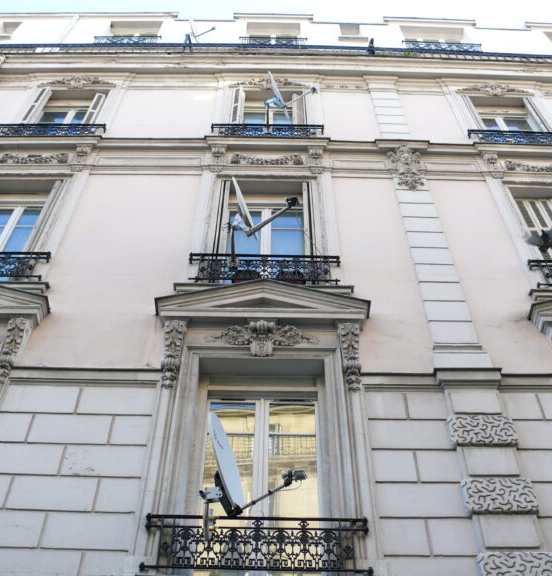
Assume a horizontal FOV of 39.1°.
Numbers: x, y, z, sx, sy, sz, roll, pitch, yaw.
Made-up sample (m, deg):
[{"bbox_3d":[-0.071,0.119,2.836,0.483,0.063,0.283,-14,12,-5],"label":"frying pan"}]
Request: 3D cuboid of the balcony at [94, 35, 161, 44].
[{"bbox_3d":[-3.129,-5.071,16.123,1.400,0.420,0.250,1,-54,0],"label":"balcony"}]

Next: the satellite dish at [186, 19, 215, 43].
[{"bbox_3d":[-1.385,-4.777,14.373,0.500,0.580,0.520,-14,-55,11],"label":"satellite dish"}]

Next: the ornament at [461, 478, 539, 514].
[{"bbox_3d":[1.697,1.581,5.873,0.500,0.300,0.120,1,-53,-1],"label":"ornament"}]

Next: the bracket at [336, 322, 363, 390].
[{"bbox_3d":[0.671,0.639,6.905,0.230,0.690,0.230,1,-53,-1],"label":"bracket"}]

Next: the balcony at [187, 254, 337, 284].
[{"bbox_3d":[-0.108,-0.139,8.055,1.570,0.450,0.170,1,-54,0],"label":"balcony"}]

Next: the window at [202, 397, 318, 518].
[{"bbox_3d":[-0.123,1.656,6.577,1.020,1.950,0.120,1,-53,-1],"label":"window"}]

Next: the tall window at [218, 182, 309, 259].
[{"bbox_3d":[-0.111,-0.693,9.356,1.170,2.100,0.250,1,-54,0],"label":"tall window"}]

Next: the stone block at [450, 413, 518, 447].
[{"bbox_3d":[1.758,1.243,6.597,0.536,0.341,0.140,1,-53,-1],"label":"stone block"}]

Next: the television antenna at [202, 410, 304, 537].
[{"bbox_3d":[-0.189,1.270,5.538,0.780,0.970,0.710,-16,-56,12],"label":"television antenna"}]

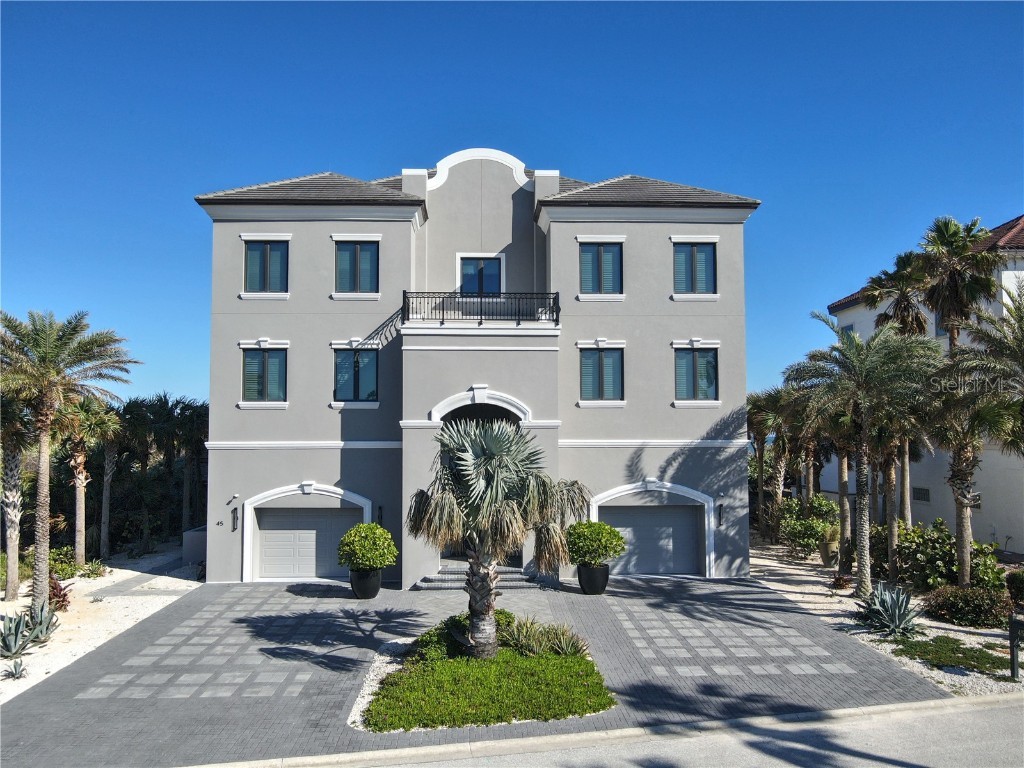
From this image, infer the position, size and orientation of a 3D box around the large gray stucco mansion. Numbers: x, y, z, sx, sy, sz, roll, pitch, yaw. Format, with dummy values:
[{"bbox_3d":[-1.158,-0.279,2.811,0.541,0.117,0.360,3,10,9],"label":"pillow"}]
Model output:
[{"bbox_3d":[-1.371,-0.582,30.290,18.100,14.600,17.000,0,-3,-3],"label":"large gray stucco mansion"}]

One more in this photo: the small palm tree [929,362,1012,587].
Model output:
[{"bbox_3d":[14.132,2.745,22.216,2.600,6.950,2.600,0,-3,-3],"label":"small palm tree"}]

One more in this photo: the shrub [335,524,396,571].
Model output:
[{"bbox_3d":[-4.278,4.798,21.137,1.800,1.420,1.800,0,-3,-2],"label":"shrub"}]

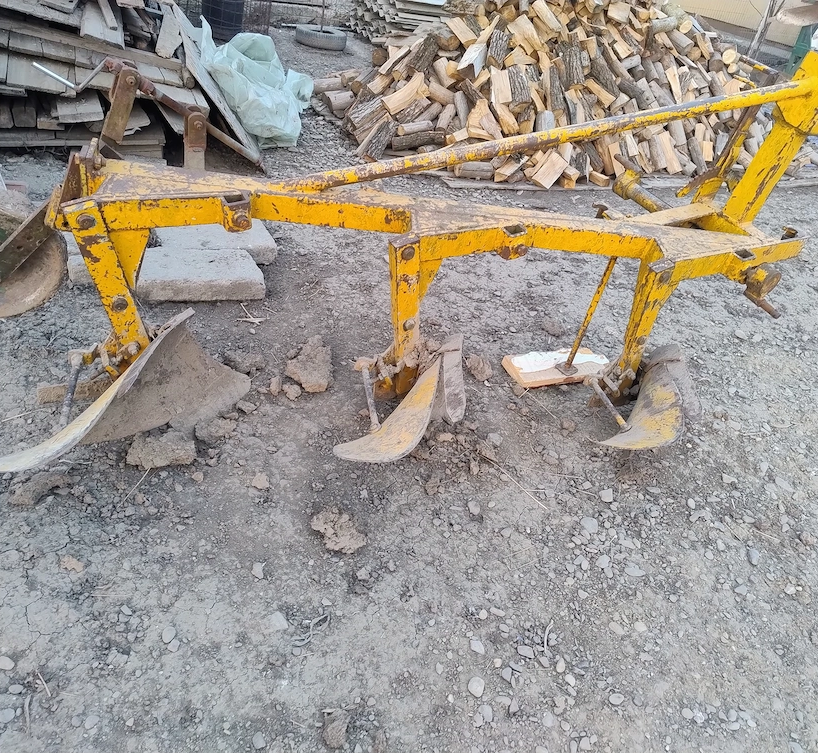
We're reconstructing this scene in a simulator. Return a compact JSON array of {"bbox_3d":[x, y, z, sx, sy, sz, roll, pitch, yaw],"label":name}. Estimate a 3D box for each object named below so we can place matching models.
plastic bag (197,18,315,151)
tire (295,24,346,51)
[{"bbox_3d":[-1.066,-2.047,4.883,0.720,0.620,0.660,0,36,-12],"label":"plastic bag"},{"bbox_3d":[-0.987,-3.844,7.870,0.580,0.170,0.580,4,36,-9],"label":"tire"}]

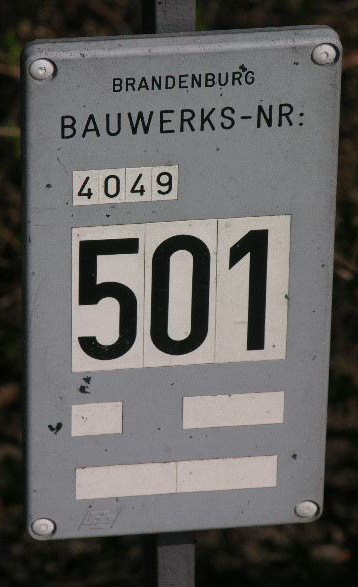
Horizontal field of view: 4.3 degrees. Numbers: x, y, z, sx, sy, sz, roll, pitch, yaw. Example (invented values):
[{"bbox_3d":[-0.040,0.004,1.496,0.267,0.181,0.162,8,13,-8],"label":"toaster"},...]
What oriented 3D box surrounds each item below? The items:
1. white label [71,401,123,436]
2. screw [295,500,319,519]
[{"bbox_3d":[-0.040,0.061,2.319,0.025,0.019,0.002,-4,37,-6],"label":"white label"},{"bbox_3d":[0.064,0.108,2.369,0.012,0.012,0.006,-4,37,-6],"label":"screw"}]

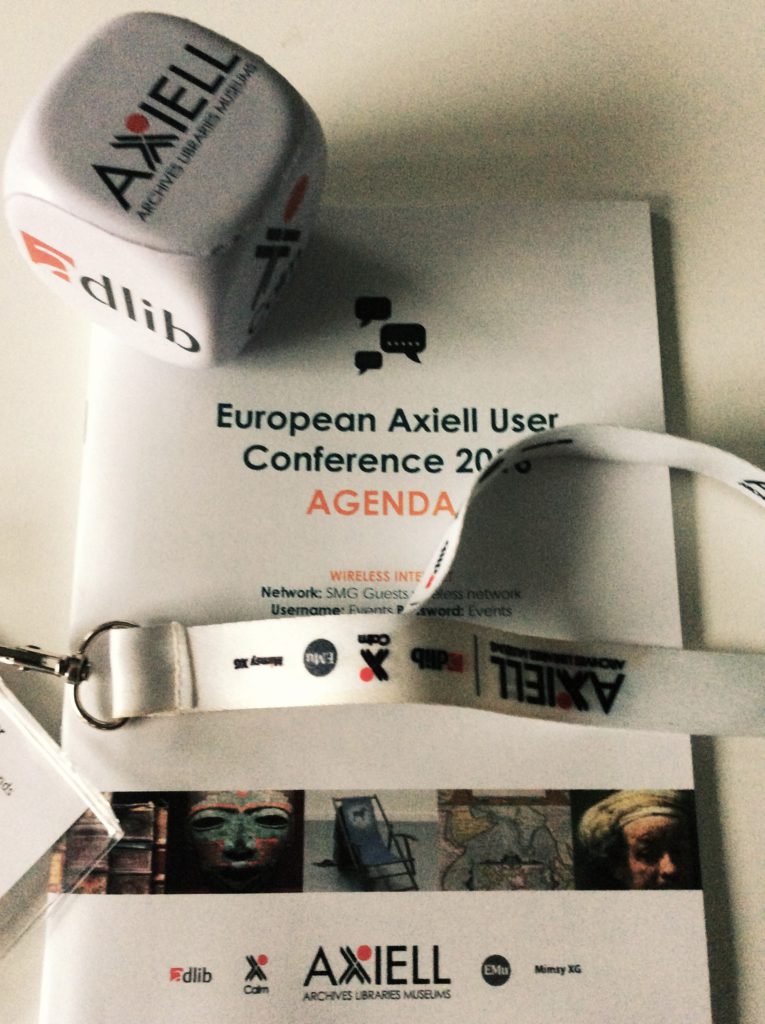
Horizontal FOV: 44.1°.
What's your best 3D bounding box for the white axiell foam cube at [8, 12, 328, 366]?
[{"bbox_3d":[-0.049,-0.072,0.219,0.060,0.060,0.060,27,73,2],"label":"white axiell foam cube"}]

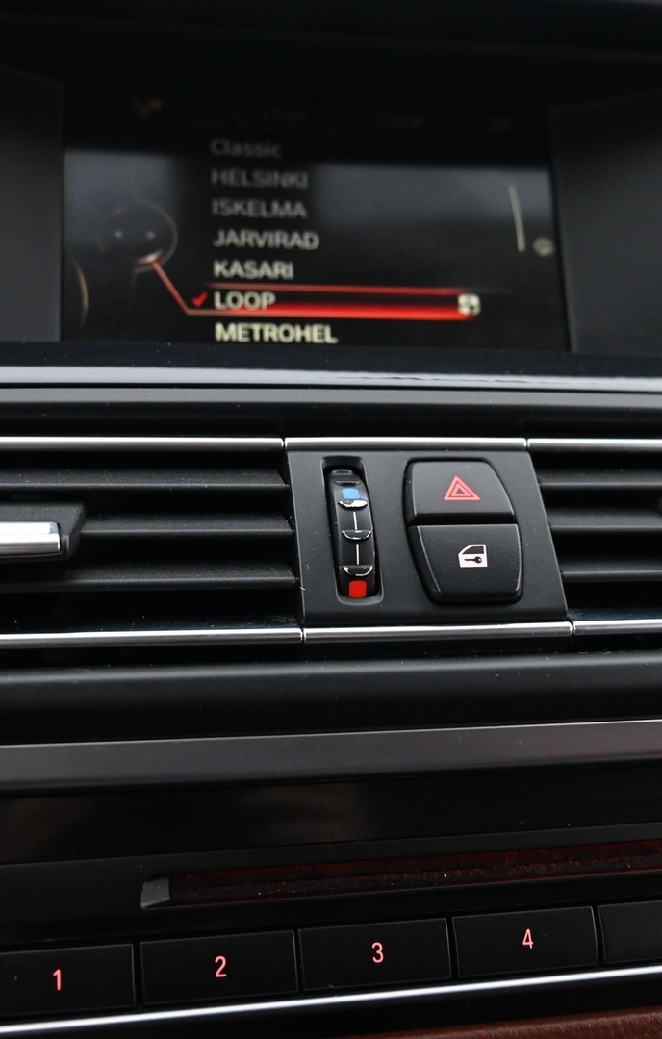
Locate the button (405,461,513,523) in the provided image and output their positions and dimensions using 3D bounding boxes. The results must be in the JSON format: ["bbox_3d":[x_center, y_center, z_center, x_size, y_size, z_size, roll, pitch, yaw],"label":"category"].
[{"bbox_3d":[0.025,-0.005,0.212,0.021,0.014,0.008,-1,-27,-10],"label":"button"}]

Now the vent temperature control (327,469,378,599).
[{"bbox_3d":[0.004,0.004,0.204,0.008,0.028,0.010,-1,-27,-10],"label":"vent temperature control"}]

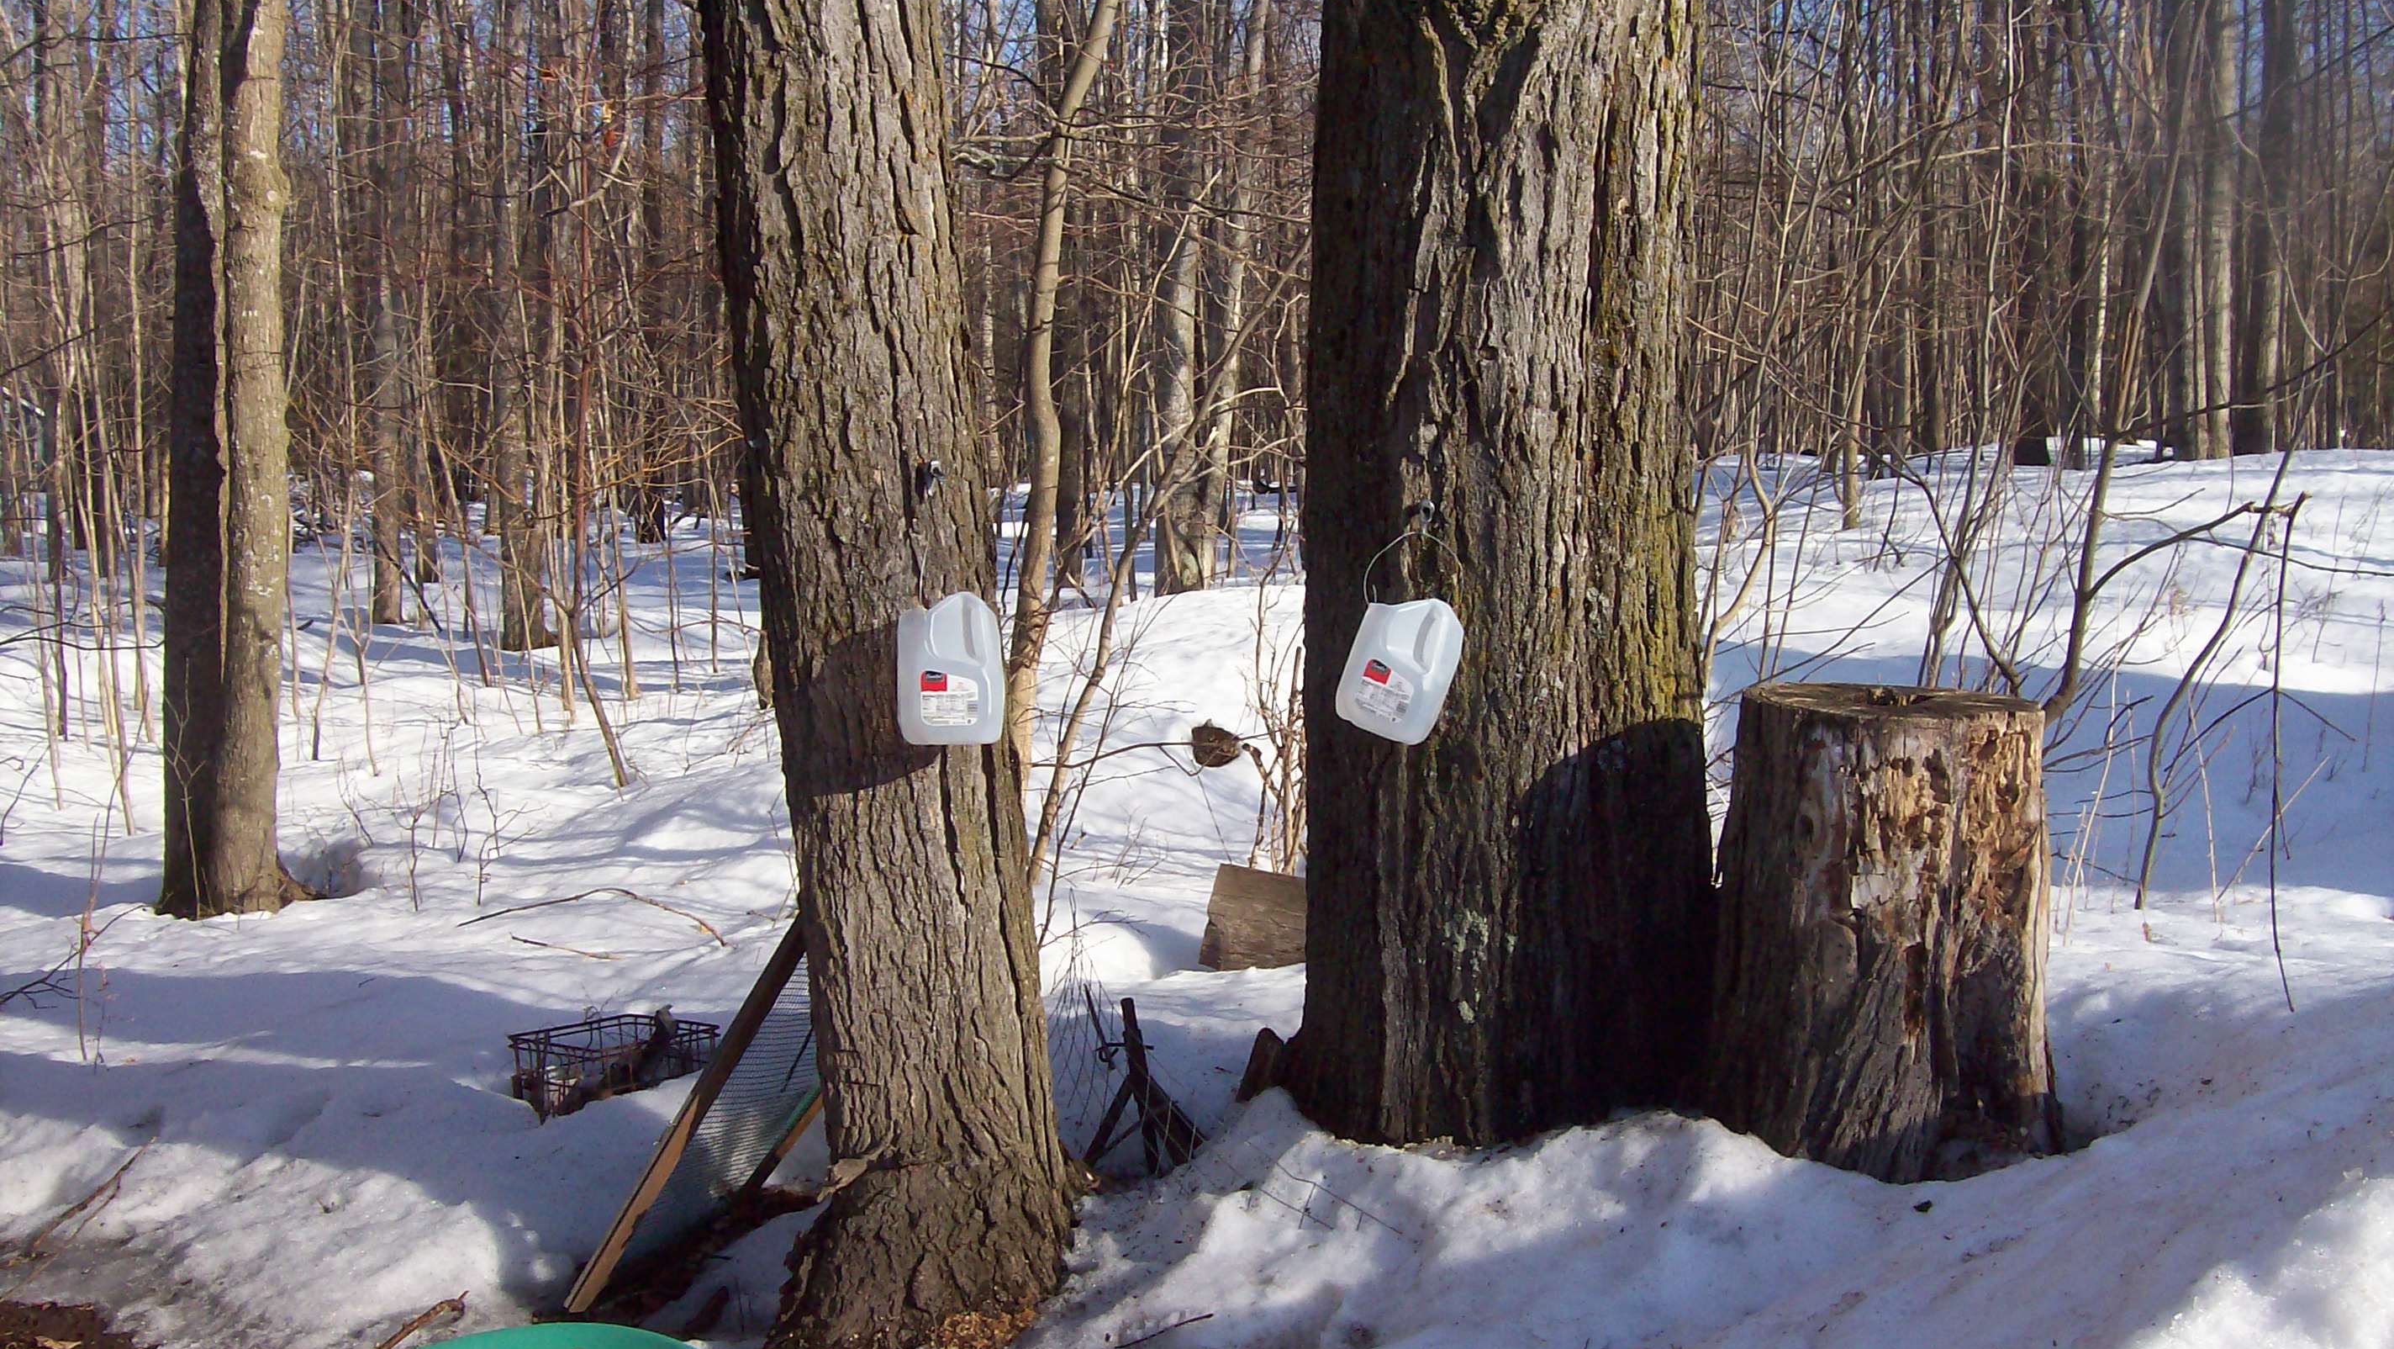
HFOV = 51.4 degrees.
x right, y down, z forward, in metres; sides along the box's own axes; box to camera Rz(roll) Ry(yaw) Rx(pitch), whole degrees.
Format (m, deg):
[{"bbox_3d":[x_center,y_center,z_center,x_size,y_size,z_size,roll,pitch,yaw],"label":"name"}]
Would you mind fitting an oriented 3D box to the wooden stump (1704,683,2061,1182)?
[{"bbox_3d":[1.115,0.406,4.045,0.550,0.730,0.550,1,6,16],"label":"wooden stump"}]

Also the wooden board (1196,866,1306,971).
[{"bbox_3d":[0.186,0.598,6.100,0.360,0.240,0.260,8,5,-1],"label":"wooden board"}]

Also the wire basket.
[{"bbox_3d":[-1.265,0.874,5.384,0.280,0.180,0.340,4,7,38],"label":"wire basket"}]

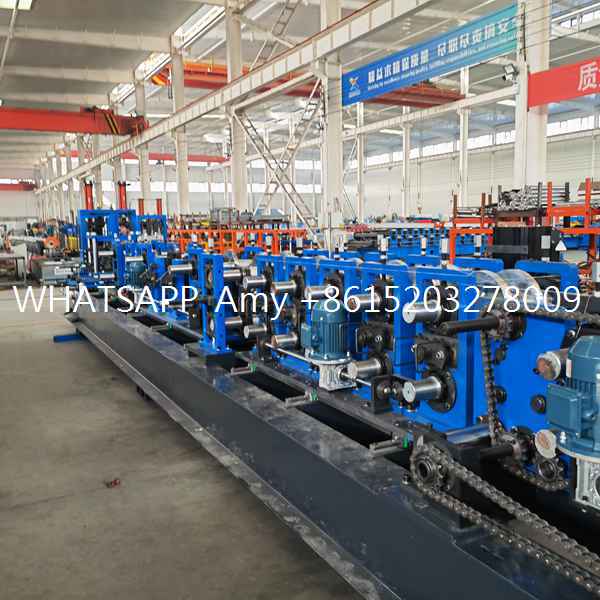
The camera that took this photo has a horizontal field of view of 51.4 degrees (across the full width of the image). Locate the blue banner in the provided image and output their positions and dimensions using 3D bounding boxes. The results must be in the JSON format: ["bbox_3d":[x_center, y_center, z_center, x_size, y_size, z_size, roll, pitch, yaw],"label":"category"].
[{"bbox_3d":[3.150,-6.221,16.352,0.040,0.968,7.684,-5,8,-28],"label":"blue banner"}]

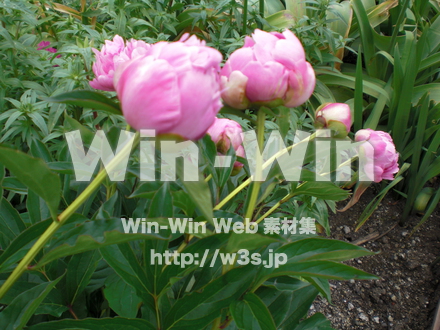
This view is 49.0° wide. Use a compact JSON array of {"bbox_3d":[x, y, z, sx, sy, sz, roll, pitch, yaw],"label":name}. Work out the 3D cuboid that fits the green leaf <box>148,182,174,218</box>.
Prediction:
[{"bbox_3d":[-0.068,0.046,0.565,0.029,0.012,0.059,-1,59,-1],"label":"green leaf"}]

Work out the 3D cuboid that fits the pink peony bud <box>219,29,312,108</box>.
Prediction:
[{"bbox_3d":[0.051,-0.102,0.510,0.097,0.080,0.095,0,34,0],"label":"pink peony bud"}]

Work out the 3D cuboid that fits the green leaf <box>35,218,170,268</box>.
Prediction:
[{"bbox_3d":[-0.103,0.070,0.435,0.118,0.018,0.038,-8,29,-15],"label":"green leaf"}]

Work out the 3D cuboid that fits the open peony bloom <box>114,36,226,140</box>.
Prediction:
[{"bbox_3d":[-0.044,-0.065,0.420,0.088,0.082,0.088,3,12,0],"label":"open peony bloom"}]

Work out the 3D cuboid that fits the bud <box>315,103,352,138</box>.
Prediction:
[{"bbox_3d":[0.139,-0.054,0.590,0.042,0.042,0.042,31,6,0],"label":"bud"}]

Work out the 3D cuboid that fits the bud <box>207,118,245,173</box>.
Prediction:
[{"bbox_3d":[0.006,-0.024,0.600,0.053,0.062,0.053,-12,15,0],"label":"bud"}]

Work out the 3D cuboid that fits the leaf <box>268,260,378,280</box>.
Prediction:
[{"bbox_3d":[0.109,0.111,0.510,0.116,0.013,0.031,2,28,0],"label":"leaf"}]

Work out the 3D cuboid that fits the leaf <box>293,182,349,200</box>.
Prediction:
[{"bbox_3d":[0.139,0.035,0.660,0.078,0.016,0.035,-1,30,-6],"label":"leaf"}]

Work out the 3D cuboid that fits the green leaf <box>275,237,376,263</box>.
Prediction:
[{"bbox_3d":[0.114,0.091,0.520,0.109,0.014,0.034,1,28,0],"label":"green leaf"}]

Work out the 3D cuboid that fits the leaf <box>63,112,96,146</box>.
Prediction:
[{"bbox_3d":[-0.186,-0.049,0.640,0.068,0.012,0.028,40,43,17],"label":"leaf"}]

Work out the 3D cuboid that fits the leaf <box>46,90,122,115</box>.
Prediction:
[{"bbox_3d":[-0.152,-0.072,0.550,0.092,0.018,0.032,6,31,9],"label":"leaf"}]

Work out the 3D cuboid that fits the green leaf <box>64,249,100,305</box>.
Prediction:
[{"bbox_3d":[-0.166,0.136,0.600,0.040,0.015,0.090,22,63,18],"label":"green leaf"}]

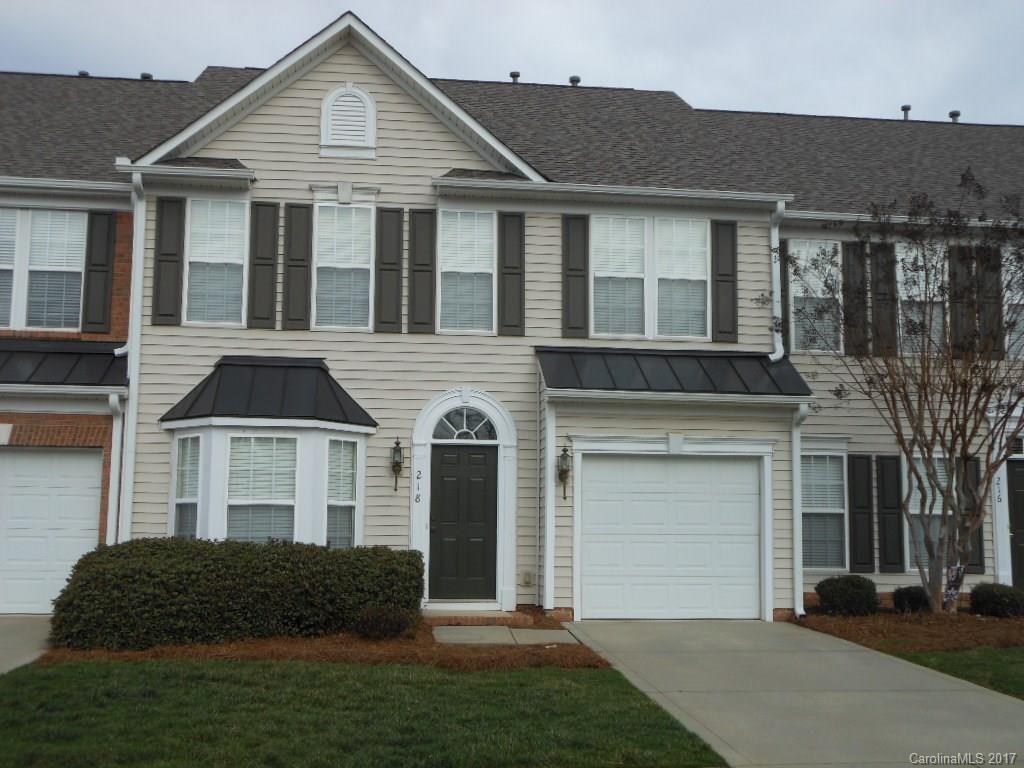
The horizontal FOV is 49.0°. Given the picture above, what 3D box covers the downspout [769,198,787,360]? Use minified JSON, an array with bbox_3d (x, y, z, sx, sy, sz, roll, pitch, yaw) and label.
[{"bbox_3d":[3.695,-1.402,15.475,0.200,2.180,0.450,1,-7,-7],"label":"downspout"}]

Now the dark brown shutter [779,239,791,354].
[{"bbox_3d":[3.871,-1.276,16.395,0.370,1.700,0.050,1,-7,-7],"label":"dark brown shutter"}]

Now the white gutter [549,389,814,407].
[{"bbox_3d":[2.163,0.152,14.397,3.585,0.110,0.130,1,-7,-7],"label":"white gutter"}]

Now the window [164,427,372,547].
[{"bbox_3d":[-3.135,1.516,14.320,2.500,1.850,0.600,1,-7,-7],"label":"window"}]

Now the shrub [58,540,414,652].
[{"bbox_3d":[-3.004,2.335,12.880,4.000,1.120,1.750,1,-7,-7],"label":"shrub"}]

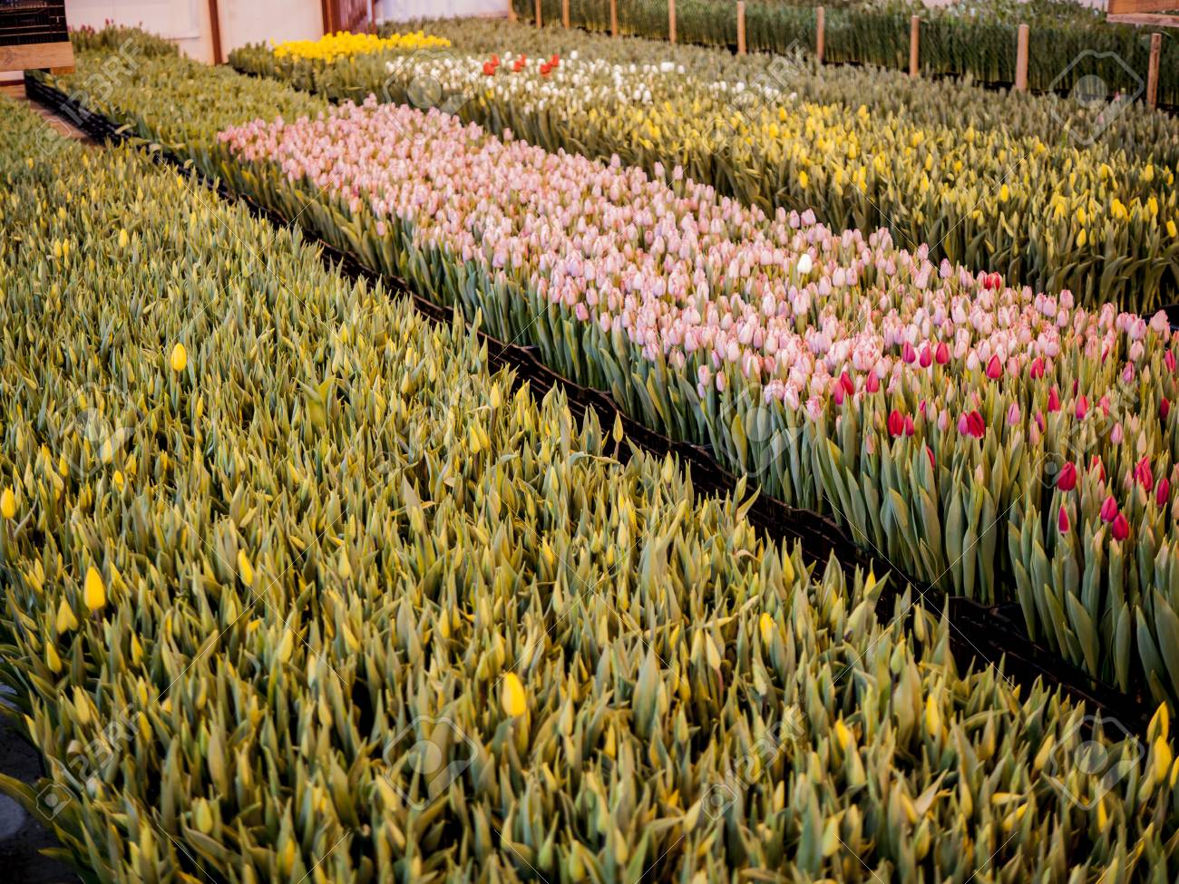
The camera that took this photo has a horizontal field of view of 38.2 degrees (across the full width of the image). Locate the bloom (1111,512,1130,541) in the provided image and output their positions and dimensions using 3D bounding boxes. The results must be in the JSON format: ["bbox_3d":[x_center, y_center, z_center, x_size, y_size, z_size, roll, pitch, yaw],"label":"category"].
[{"bbox_3d":[0.988,0.159,3.170,0.033,0.052,0.033,5,18,17],"label":"bloom"}]

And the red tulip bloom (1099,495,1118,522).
[{"bbox_3d":[0.995,0.129,3.260,0.034,0.053,0.034,5,18,17],"label":"red tulip bloom"}]

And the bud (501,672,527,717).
[{"bbox_3d":[-0.101,0.336,2.262,0.032,0.060,0.032,-6,17,-3],"label":"bud"}]

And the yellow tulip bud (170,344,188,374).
[{"bbox_3d":[-0.954,-0.197,3.958,0.036,0.063,0.036,-2,18,-13],"label":"yellow tulip bud"}]

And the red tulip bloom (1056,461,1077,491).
[{"bbox_3d":[0.907,0.067,3.239,0.034,0.054,0.034,9,18,16],"label":"red tulip bloom"}]

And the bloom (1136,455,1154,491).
[{"bbox_3d":[1.121,0.063,3.440,0.036,0.067,0.036,5,18,18],"label":"bloom"}]

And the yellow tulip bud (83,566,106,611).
[{"bbox_3d":[-0.761,0.225,2.620,0.034,0.068,0.034,-6,18,-17],"label":"yellow tulip bud"}]

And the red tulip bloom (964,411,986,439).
[{"bbox_3d":[0.856,-0.038,3.780,0.041,0.060,0.041,3,18,13],"label":"red tulip bloom"}]

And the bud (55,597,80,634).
[{"bbox_3d":[-0.782,0.261,2.550,0.034,0.054,0.034,-6,18,-18],"label":"bud"}]

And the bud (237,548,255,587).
[{"bbox_3d":[-0.562,0.204,2.779,0.022,0.060,0.022,-13,17,-12],"label":"bud"}]

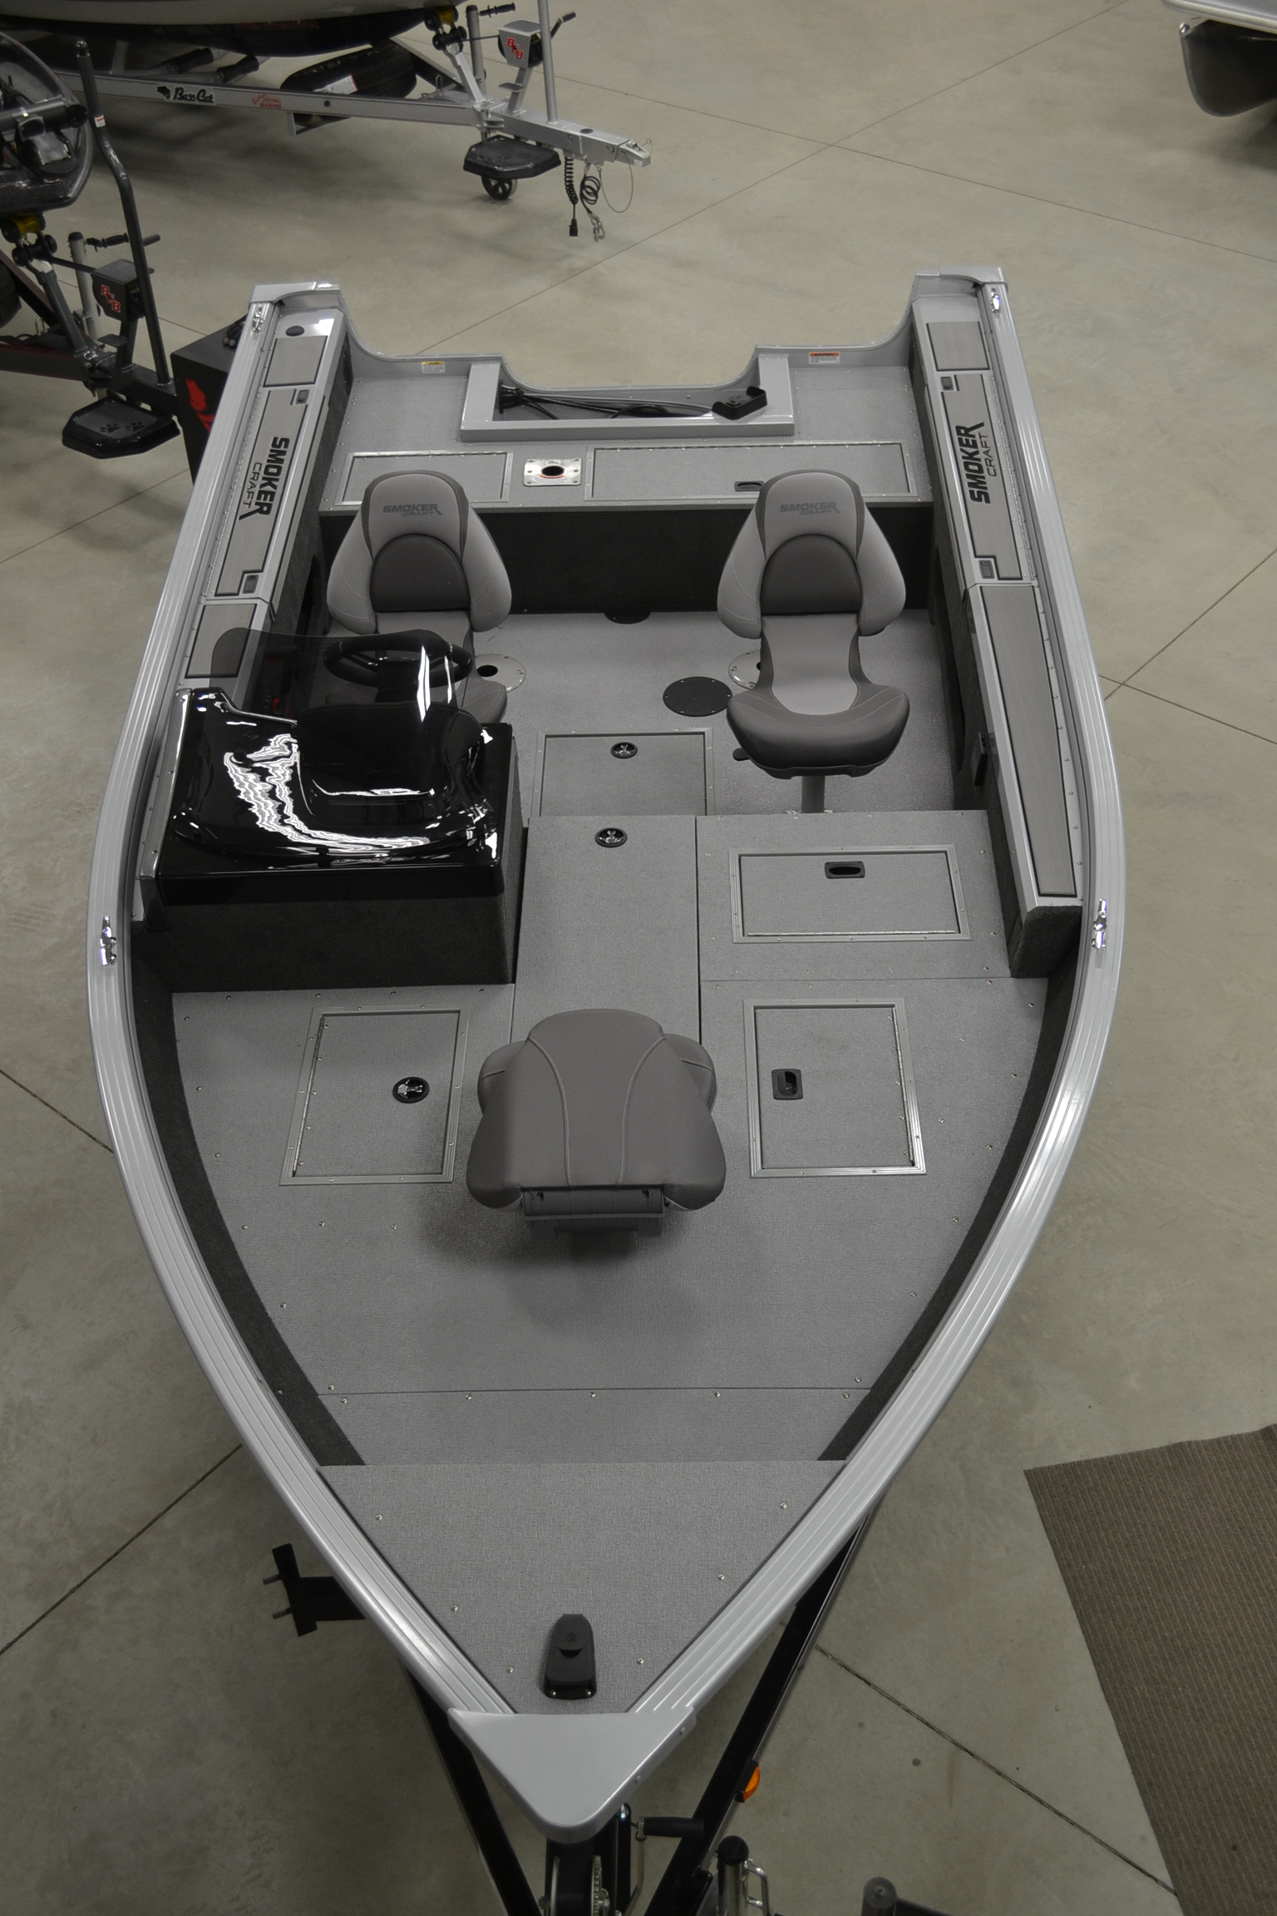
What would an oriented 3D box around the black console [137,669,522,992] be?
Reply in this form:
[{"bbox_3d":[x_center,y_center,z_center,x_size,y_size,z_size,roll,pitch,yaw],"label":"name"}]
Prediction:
[{"bbox_3d":[-0.647,-0.313,4.655,0.755,0.520,0.650,-1,41,1],"label":"black console"}]

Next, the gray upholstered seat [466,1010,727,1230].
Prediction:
[{"bbox_3d":[-0.069,0.348,3.908,0.480,0.270,0.500,-1,41,1],"label":"gray upholstered seat"}]

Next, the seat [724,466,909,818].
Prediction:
[{"bbox_3d":[0.444,-0.717,5.258,0.484,0.855,0.620,-1,41,1],"label":"seat"}]

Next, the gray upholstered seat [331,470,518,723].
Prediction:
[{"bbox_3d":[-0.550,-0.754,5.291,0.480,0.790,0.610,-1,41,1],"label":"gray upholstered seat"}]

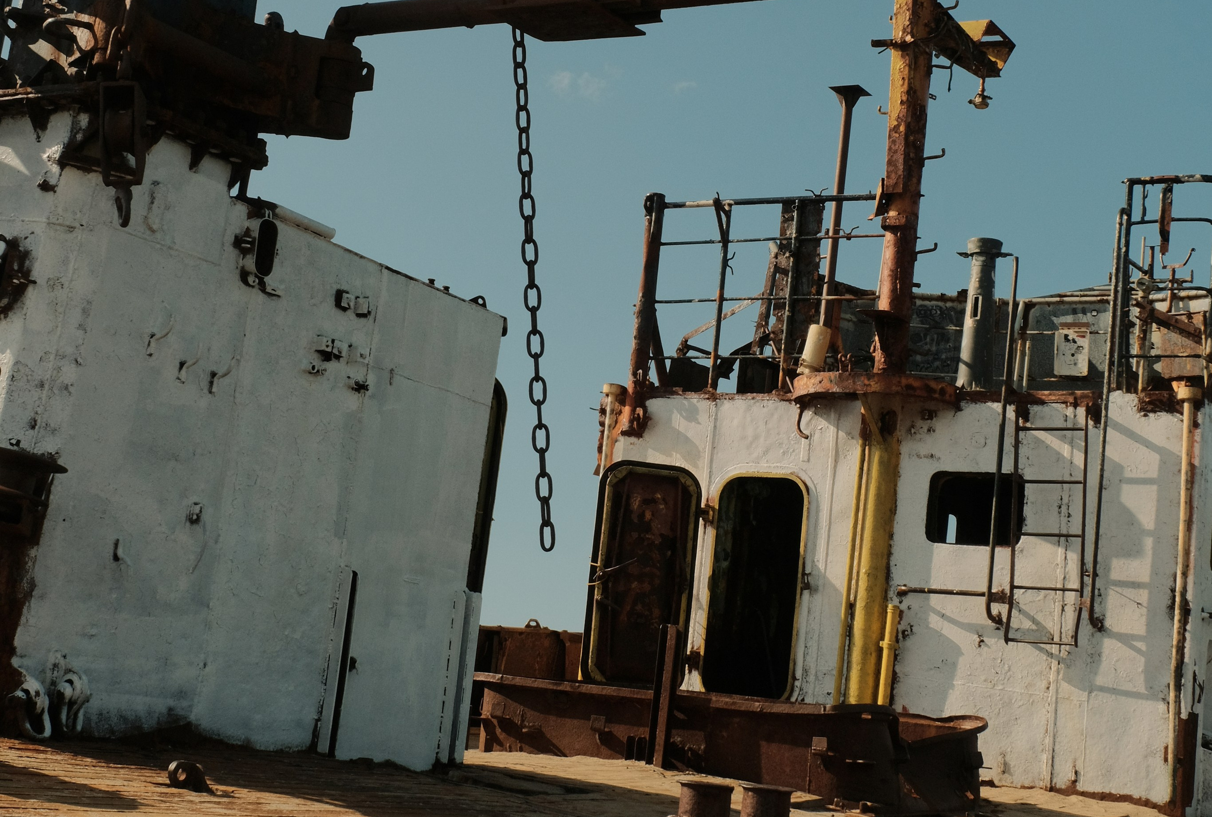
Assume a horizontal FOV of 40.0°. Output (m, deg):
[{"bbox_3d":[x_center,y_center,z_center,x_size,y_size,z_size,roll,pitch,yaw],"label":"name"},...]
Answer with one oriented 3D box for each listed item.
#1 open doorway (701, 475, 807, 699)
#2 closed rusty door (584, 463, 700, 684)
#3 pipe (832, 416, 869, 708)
[{"bbox_3d":[0.923,1.113,10.364,0.630,1.400,0.100,0,-11,28],"label":"open doorway"},{"bbox_3d":[0.235,1.046,10.400,0.660,1.400,0.090,4,-10,11],"label":"closed rusty door"},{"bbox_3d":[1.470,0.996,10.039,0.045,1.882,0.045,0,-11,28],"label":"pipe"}]

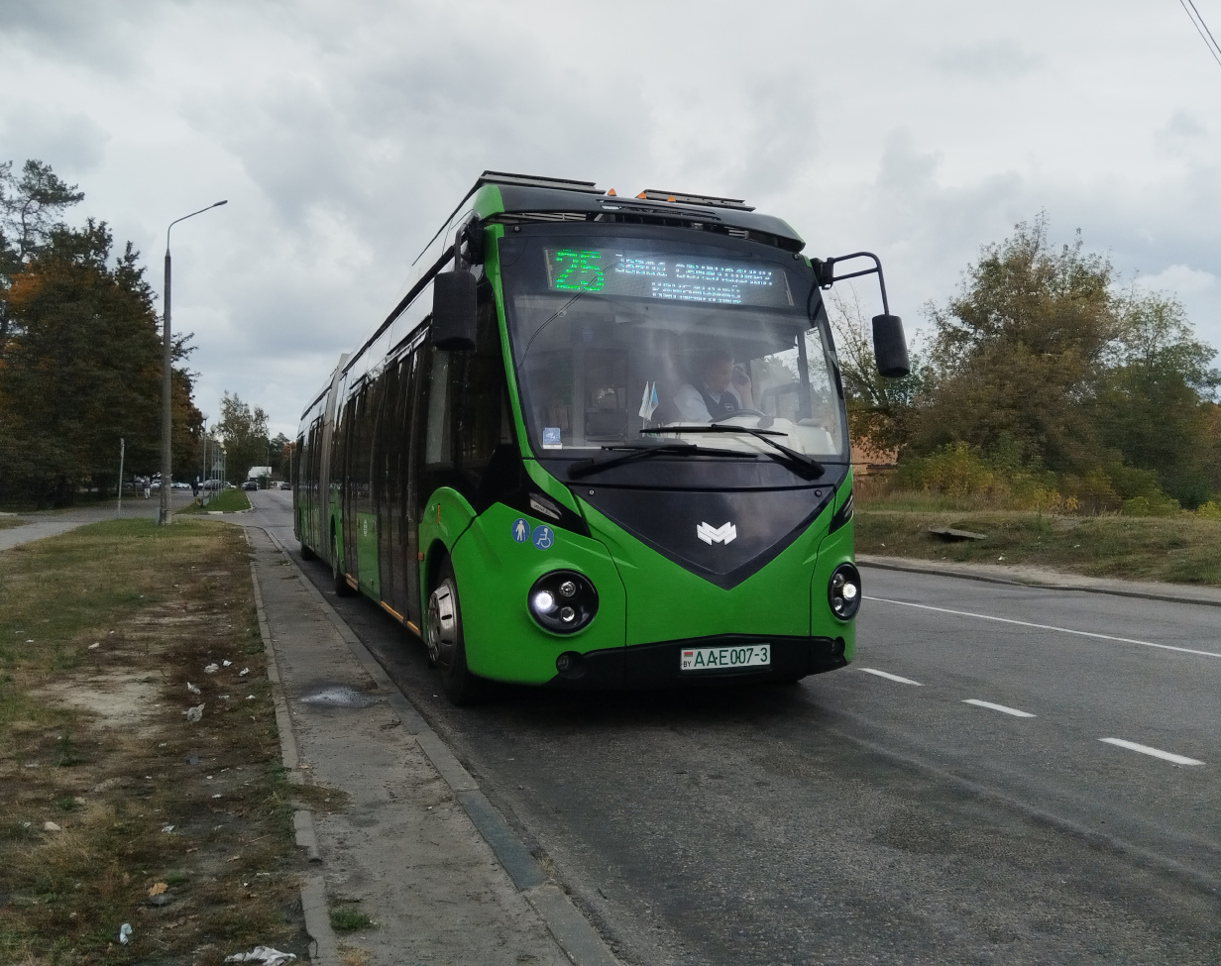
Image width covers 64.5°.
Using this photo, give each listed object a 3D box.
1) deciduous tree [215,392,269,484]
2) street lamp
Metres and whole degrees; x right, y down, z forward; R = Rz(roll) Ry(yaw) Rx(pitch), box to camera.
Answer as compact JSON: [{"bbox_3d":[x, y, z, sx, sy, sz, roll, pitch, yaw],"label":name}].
[{"bbox_3d":[-51.390,-6.110,135.000,7.400,13.200,7.200,1,0,-21],"label":"deciduous tree"},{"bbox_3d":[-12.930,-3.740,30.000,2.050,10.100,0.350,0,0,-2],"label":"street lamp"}]

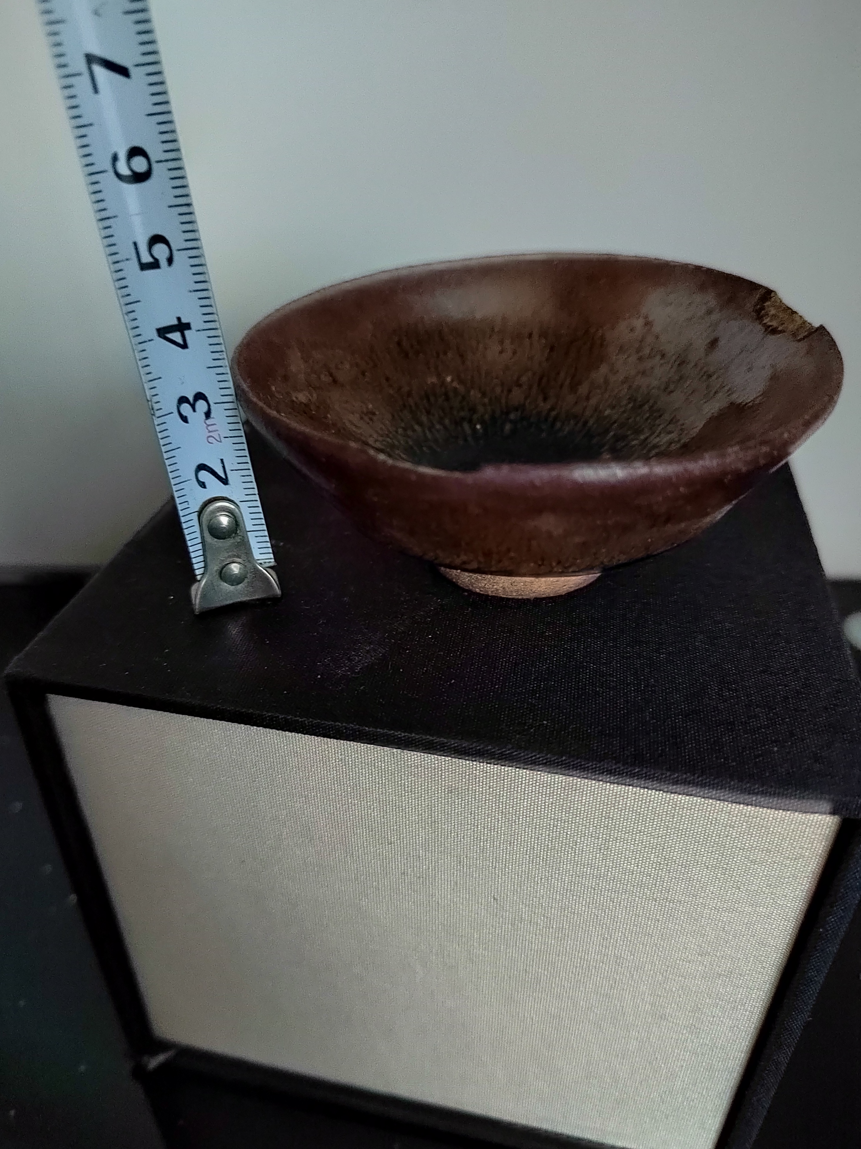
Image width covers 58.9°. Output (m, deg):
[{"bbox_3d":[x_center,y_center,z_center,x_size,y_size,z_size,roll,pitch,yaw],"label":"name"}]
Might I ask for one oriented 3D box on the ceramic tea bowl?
[{"bbox_3d":[0.015,-0.021,0.123,0.086,0.036,0.086,-2,35,0],"label":"ceramic tea bowl"}]

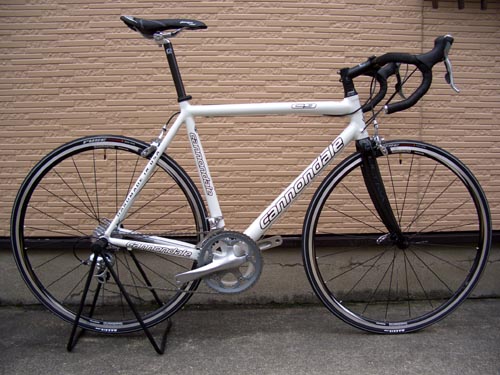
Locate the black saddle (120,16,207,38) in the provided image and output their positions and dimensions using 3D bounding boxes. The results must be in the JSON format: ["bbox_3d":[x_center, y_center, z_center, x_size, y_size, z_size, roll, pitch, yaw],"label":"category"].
[{"bbox_3d":[-0.273,-0.506,1.600,0.275,0.066,0.140,0,9,-1],"label":"black saddle"}]

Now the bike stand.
[{"bbox_3d":[-0.441,0.344,1.715,0.325,0.360,0.235,0,9,-1],"label":"bike stand"}]

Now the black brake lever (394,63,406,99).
[{"bbox_3d":[0.555,-0.393,1.855,0.052,0.142,0.030,0,9,-1],"label":"black brake lever"}]

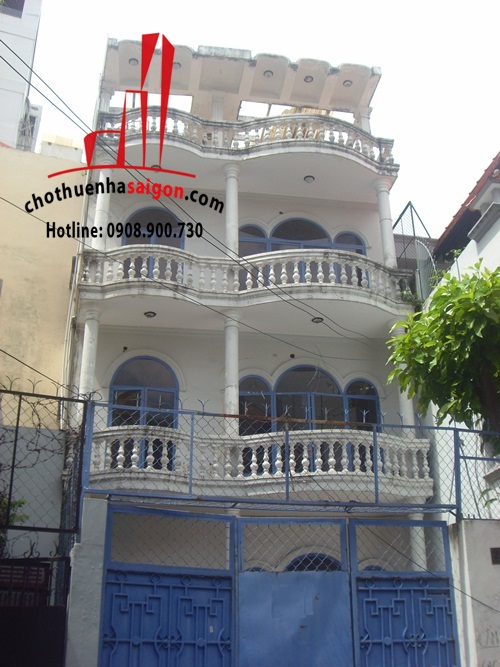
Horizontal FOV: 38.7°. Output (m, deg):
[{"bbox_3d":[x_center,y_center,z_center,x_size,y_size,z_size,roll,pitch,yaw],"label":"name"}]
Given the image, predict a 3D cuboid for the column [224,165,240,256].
[{"bbox_3d":[-0.362,-2.194,14.624,0.330,3.121,0.330,3,-24,-7],"label":"column"}]

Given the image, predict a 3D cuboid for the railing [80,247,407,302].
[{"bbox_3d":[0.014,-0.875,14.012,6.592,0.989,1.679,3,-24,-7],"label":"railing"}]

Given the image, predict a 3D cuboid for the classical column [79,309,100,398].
[{"bbox_3d":[-2.920,0.895,12.840,0.330,3.183,0.330,3,-24,-7],"label":"classical column"}]

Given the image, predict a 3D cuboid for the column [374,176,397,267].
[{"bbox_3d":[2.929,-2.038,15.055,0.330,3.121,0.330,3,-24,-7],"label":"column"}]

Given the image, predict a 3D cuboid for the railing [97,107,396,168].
[{"bbox_3d":[0.052,-4.063,14.682,6.300,0.792,0.780,3,-25,-8],"label":"railing"}]

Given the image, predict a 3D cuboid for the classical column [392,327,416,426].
[{"bbox_3d":[2.966,1.175,13.612,0.330,3.183,0.330,3,-24,-7],"label":"classical column"}]

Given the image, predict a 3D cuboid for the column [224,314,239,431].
[{"bbox_3d":[-0.325,1.019,13.180,0.330,3.183,0.330,3,-24,-7],"label":"column"}]

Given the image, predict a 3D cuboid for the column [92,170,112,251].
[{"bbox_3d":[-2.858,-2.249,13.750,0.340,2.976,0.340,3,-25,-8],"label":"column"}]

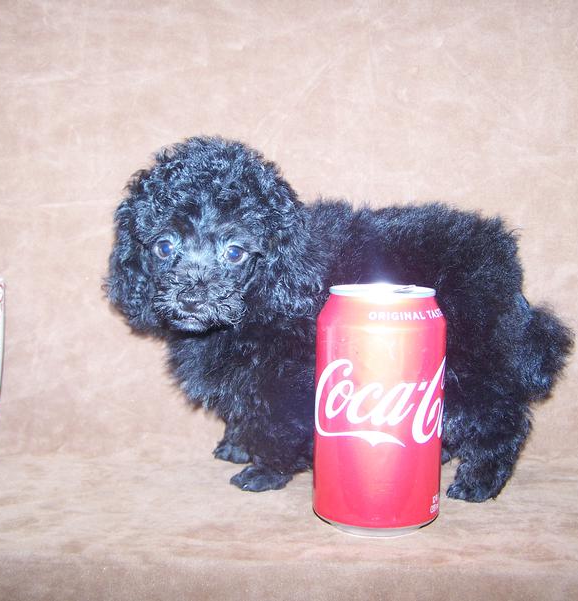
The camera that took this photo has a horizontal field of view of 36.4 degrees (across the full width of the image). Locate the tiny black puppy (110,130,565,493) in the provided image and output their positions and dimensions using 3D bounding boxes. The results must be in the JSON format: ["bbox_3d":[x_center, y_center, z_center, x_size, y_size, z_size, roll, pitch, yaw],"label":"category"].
[{"bbox_3d":[0.034,0.005,0.532,0.280,0.207,0.125,1,5,-6],"label":"tiny black puppy"}]

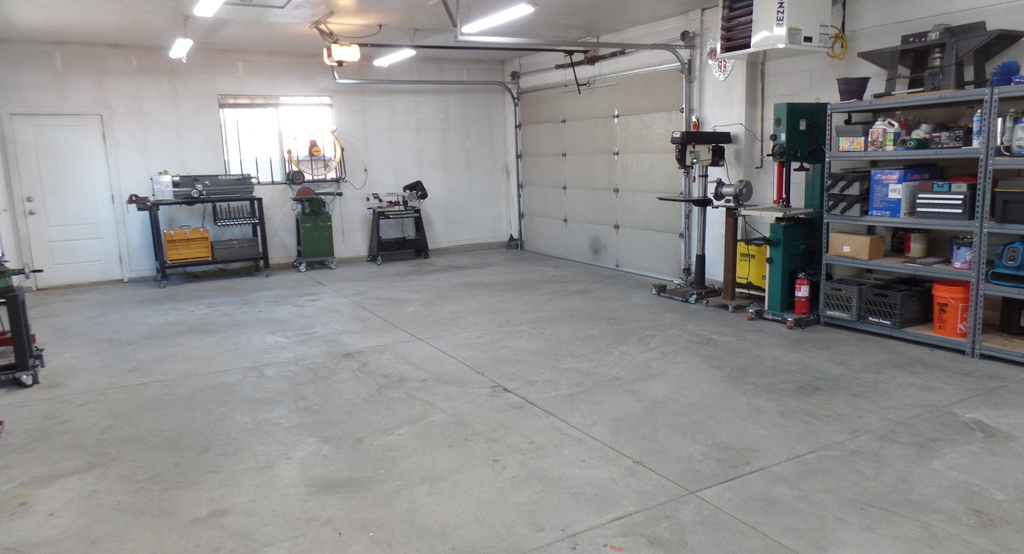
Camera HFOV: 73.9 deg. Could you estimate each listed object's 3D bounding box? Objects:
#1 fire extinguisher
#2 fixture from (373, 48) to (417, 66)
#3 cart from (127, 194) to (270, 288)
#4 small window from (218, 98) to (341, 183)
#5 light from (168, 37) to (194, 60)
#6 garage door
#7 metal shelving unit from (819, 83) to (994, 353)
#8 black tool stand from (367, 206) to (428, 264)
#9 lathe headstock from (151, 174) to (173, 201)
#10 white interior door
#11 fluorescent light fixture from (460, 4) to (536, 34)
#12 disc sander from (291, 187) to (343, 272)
[{"bbox_3d":[2.512,0.140,5.869,0.150,0.400,0.140,5,12,37],"label":"fire extinguisher"},{"bbox_3d":[-1.484,-2.791,8.708,0.150,0.080,1.220,-8,12,-31],"label":"fixture"},{"bbox_3d":[-3.865,-0.484,8.723,1.310,1.010,0.640,-8,11,-28],"label":"cart"},{"bbox_3d":[-3.125,-1.872,9.295,1.520,1.170,0.100,-8,11,-29],"label":"small window"},{"bbox_3d":[-3.636,-2.487,7.462,0.150,0.080,1.220,-8,12,-30],"label":"light"},{"bbox_3d":[1.057,-1.386,9.218,0.060,2.460,3.660,-8,11,-28],"label":"garage door"},{"bbox_3d":[3.148,-0.445,5.249,0.600,1.830,1.210,-8,11,-29],"label":"metal shelving unit"},{"bbox_3d":[-1.685,-0.616,9.987,0.810,0.760,0.440,-8,12,-29],"label":"black tool stand"},{"bbox_3d":[-4.222,-1.079,8.230,0.225,0.305,0.340,-7,11,-27],"label":"lathe headstock"},{"bbox_3d":[-5.314,-0.903,8.175,0.920,2.040,0.060,-8,11,-29],"label":"white interior door"},{"bbox_3d":[-0.149,-2.401,6.339,0.150,0.065,1.210,-8,11,-29],"label":"fluorescent light fixture"},{"bbox_3d":[-2.738,-0.704,9.545,0.660,1.130,0.560,-8,11,-28],"label":"disc sander"}]

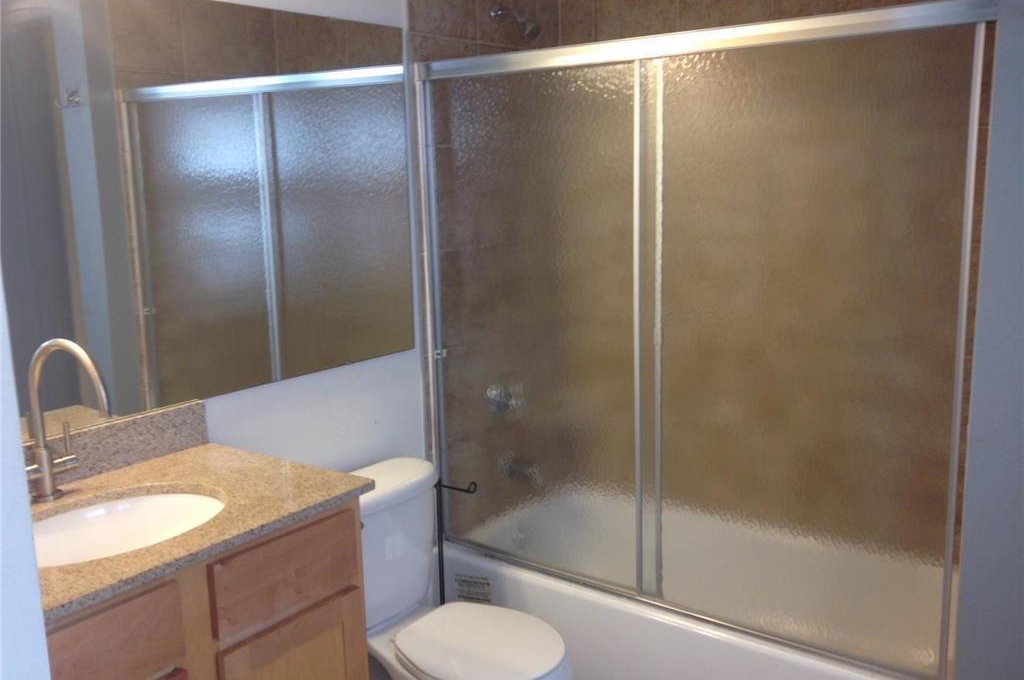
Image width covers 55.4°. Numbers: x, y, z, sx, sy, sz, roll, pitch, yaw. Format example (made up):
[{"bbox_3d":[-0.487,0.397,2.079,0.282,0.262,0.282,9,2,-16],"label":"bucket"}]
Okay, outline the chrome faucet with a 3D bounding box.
[{"bbox_3d":[-0.841,0.157,1.842,0.271,0.328,0.132,6,13,36],"label":"chrome faucet"}]

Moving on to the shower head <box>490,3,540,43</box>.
[{"bbox_3d":[0.015,-0.974,2.990,0.171,0.129,0.071,6,13,36],"label":"shower head"}]

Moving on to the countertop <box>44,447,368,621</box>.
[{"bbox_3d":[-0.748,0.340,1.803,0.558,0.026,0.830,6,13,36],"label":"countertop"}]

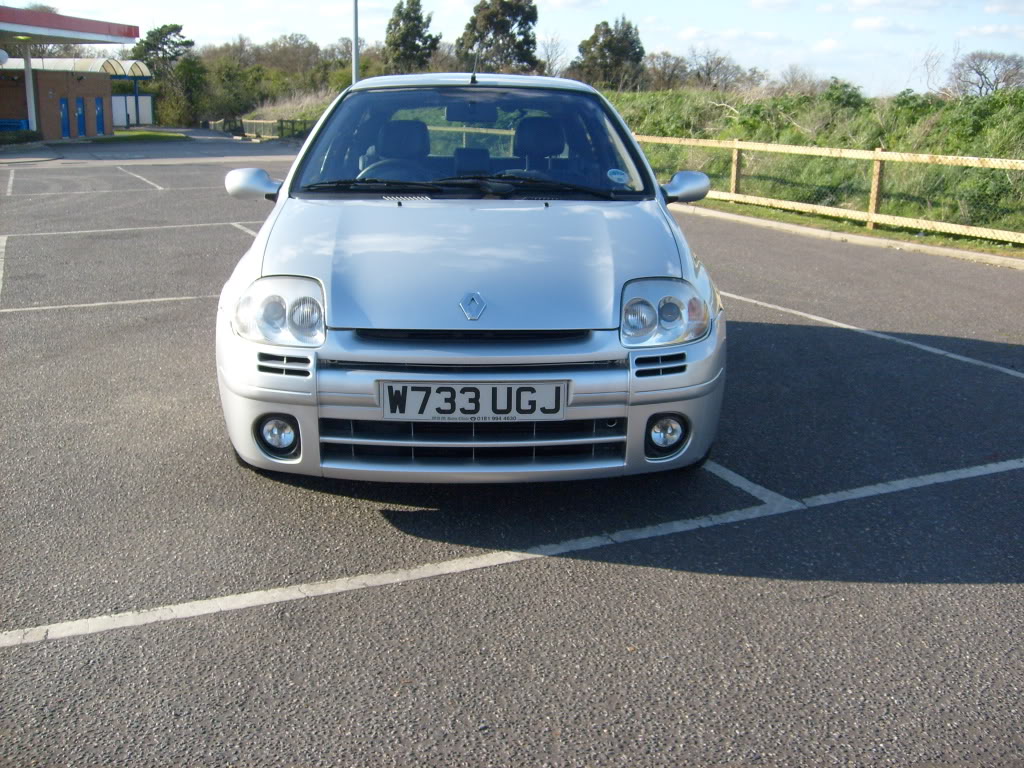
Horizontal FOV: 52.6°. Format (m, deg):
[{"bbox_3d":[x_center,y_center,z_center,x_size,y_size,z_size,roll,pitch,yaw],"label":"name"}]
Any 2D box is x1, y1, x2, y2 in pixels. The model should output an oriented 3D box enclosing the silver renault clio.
[{"bbox_3d":[-0.168,-0.663,4.668,1.680,1.410,3.770,-1,15,-2],"label":"silver renault clio"}]

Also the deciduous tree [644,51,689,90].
[{"bbox_3d":[11.662,-22.518,78.862,3.320,5.500,3.320,2,15,8],"label":"deciduous tree"}]

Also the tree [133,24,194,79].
[{"bbox_3d":[-24.610,-22.016,73.821,4.510,7.120,4.510,-5,16,-17],"label":"tree"}]

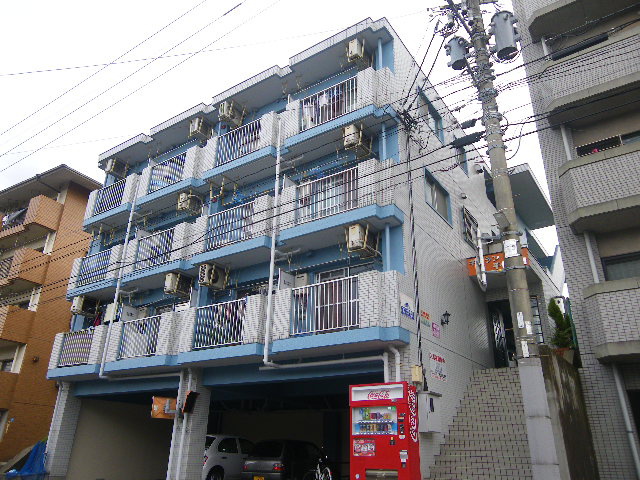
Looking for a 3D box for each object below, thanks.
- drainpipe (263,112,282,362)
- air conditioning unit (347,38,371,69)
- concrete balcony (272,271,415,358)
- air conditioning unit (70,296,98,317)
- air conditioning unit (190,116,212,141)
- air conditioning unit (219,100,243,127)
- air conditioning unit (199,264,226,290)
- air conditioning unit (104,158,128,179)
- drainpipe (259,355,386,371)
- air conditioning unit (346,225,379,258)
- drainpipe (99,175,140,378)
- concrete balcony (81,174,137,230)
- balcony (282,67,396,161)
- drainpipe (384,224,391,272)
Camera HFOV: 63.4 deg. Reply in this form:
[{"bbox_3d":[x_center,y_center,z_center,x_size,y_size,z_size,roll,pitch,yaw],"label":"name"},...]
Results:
[{"bbox_3d":[-1.186,-0.286,13.286,0.103,6.971,0.103,-14,-28,32],"label":"drainpipe"},{"bbox_3d":[1.082,-4.815,13.628,0.274,0.543,0.759,-14,-28,32],"label":"air conditioning unit"},{"bbox_3d":[0.455,1.700,11.231,3.037,1.402,1.006,-14,-28,32],"label":"concrete balcony"},{"bbox_3d":[-8.024,2.322,17.786,0.270,0.540,0.740,-14,-28,32],"label":"air conditioning unit"},{"bbox_3d":[-3.846,-3.511,16.848,0.274,0.543,0.759,-14,-28,32],"label":"air conditioning unit"},{"bbox_3d":[-2.740,-3.838,16.065,0.274,0.543,0.759,-14,-28,32],"label":"air conditioning unit"},{"bbox_3d":[-2.979,1.077,14.486,0.270,0.540,0.740,-14,-28,32],"label":"air conditioning unit"},{"bbox_3d":[-7.761,-2.686,19.866,0.270,0.540,0.740,-14,-28,32],"label":"air conditioning unit"},{"bbox_3d":[-0.048,2.690,11.250,3.339,0.101,0.101,-14,-28,32],"label":"drainpipe"},{"bbox_3d":[0.997,0.051,11.907,0.270,0.540,0.740,-14,-28,32],"label":"air conditioning unit"},{"bbox_3d":[-6.398,0.911,16.736,0.103,6.914,0.103,-14,-28,32],"label":"drainpipe"},{"bbox_3d":[-6.991,-1.199,18.194,2.816,1.402,1.006,-14,-28,32],"label":"concrete balcony"},{"bbox_3d":[0.567,-3.147,13.356,3.037,1.402,1.006,-14,-28,32],"label":"balcony"},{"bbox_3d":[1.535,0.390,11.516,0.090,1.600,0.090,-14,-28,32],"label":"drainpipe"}]

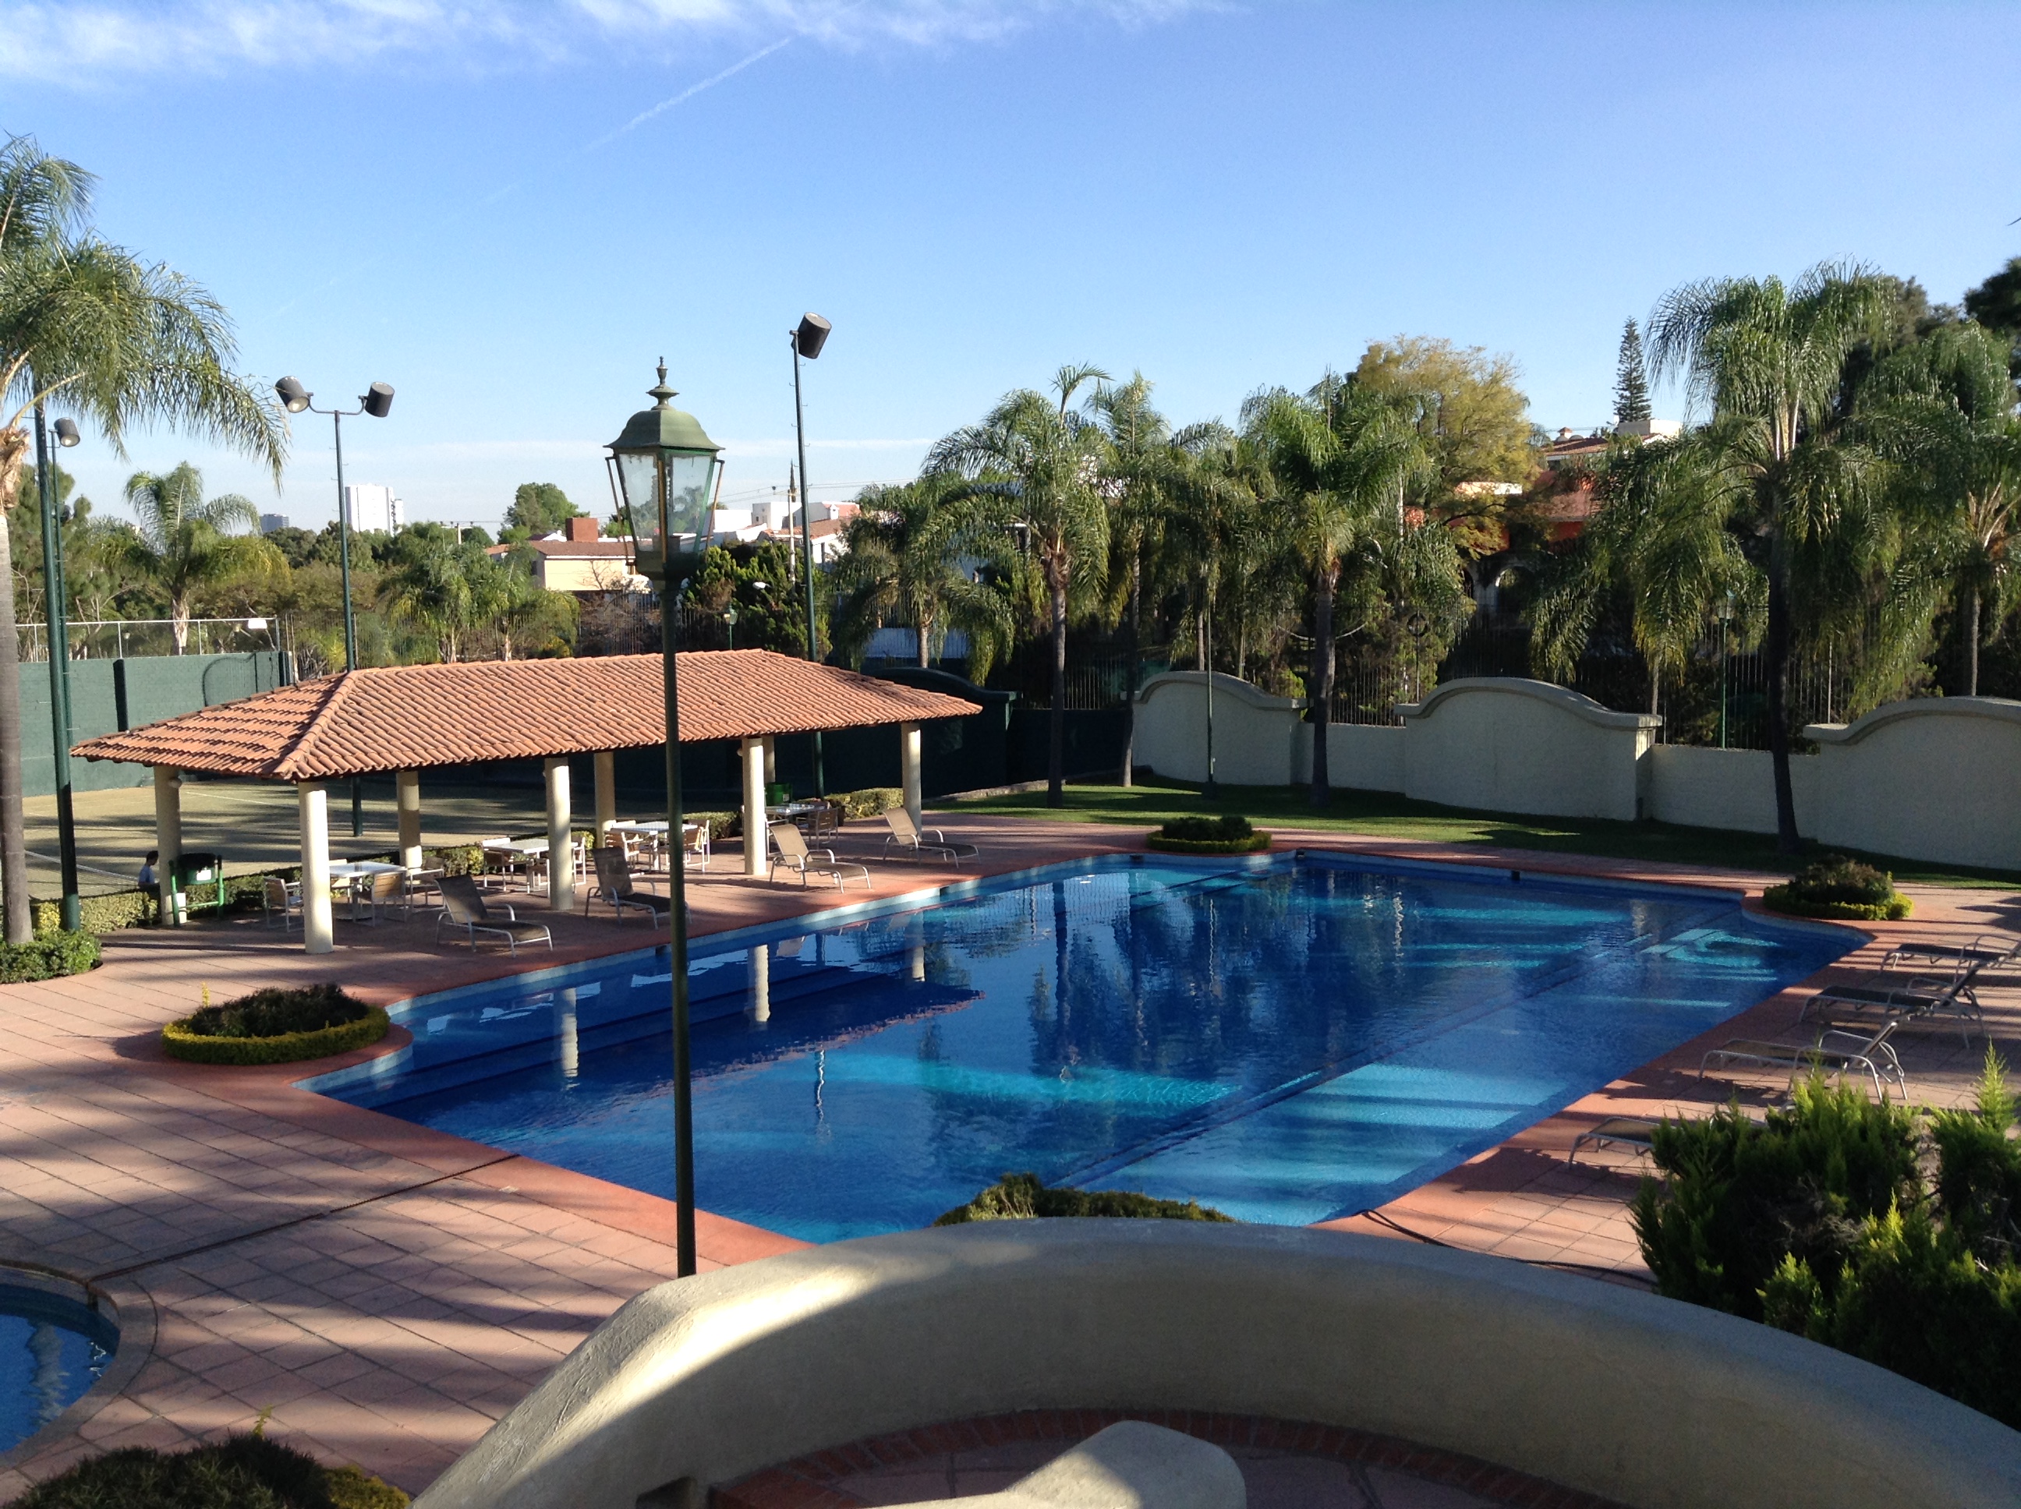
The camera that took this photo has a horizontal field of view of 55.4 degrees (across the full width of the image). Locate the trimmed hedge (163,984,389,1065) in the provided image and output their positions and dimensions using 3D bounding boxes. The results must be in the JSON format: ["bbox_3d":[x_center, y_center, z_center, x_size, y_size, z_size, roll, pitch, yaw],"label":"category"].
[{"bbox_3d":[-8.684,3.061,22.736,2.530,0.612,2.530,-1,6,0],"label":"trimmed hedge"}]

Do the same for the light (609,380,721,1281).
[{"bbox_3d":[-1.528,1.312,9.011,0.390,6.233,0.390,4,7,40],"label":"light"}]

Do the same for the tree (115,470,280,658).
[{"bbox_3d":[-23.543,-4.140,56.431,4.800,8.629,4.800,4,7,40],"label":"tree"}]

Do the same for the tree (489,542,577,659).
[{"bbox_3d":[-16.256,-3.948,65.313,3.300,6.271,3.300,4,7,40],"label":"tree"}]

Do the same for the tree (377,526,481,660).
[{"bbox_3d":[-21.090,-4.766,70.221,3.800,6.960,3.800,-2,6,-17],"label":"tree"}]

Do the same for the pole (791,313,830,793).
[{"bbox_3d":[-4.367,-4.105,42.058,0.750,10.890,0.750,4,7,40],"label":"pole"}]

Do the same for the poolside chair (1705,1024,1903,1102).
[{"bbox_3d":[8.260,3.110,20.125,1.880,0.820,0.680,4,8,39],"label":"poolside chair"}]

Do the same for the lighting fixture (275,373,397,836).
[{"bbox_3d":[-13.816,-3.050,39.982,0.800,9.540,2.050,4,8,39],"label":"lighting fixture"}]

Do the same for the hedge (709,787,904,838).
[{"bbox_3d":[-4.442,1.242,40.704,0.660,0.528,6.325,4,7,40],"label":"hedge"}]

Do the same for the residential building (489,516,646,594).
[{"bbox_3d":[-25.023,-9.096,110.233,8.000,8.792,9.000,4,7,40],"label":"residential building"}]

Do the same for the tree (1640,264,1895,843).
[{"bbox_3d":[14.157,-3.589,35.857,4.620,10.800,4.620,2,6,21],"label":"tree"}]

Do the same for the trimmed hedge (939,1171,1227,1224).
[{"bbox_3d":[0.585,3.770,15.044,2.450,0.750,2.450,0,6,2],"label":"trimmed hedge"}]

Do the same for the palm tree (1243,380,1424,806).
[{"bbox_3d":[7.330,-3.658,43.668,4.090,9.510,4.090,0,6,10],"label":"palm tree"}]

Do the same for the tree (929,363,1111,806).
[{"bbox_3d":[0.215,-3.788,43.694,4.120,9.930,4.120,-1,6,0],"label":"tree"}]

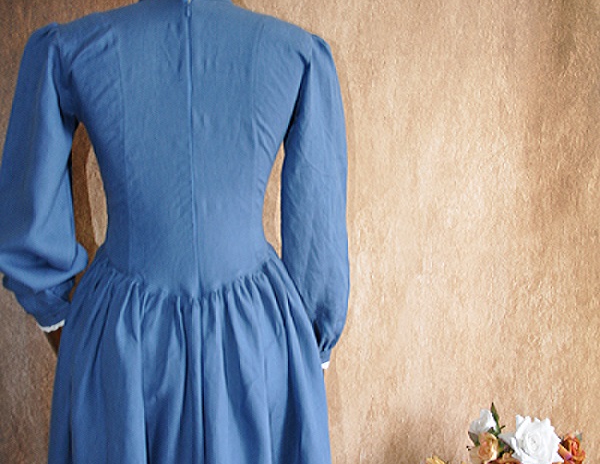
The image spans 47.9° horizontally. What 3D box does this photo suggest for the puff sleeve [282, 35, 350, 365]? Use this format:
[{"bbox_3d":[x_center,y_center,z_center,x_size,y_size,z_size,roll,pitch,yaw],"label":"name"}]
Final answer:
[{"bbox_3d":[0.030,-0.049,1.245,0.120,0.600,0.180,-2,8,-14],"label":"puff sleeve"}]

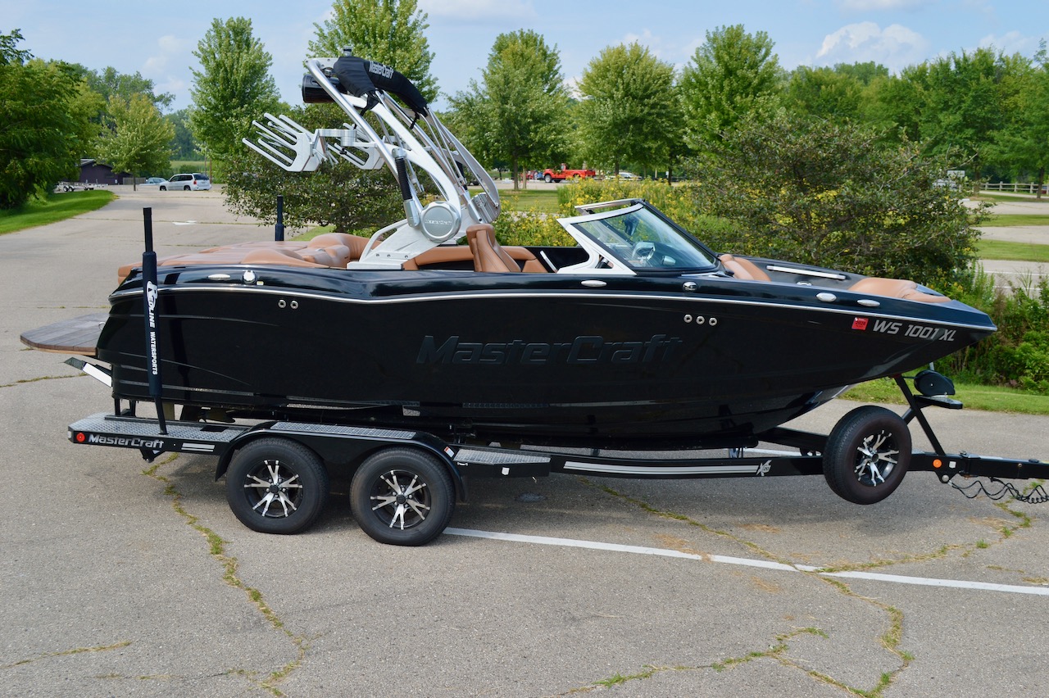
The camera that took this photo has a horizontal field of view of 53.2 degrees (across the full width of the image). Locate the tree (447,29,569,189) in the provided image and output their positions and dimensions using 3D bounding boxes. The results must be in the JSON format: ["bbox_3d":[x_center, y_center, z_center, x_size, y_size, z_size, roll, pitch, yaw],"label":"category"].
[{"bbox_3d":[-1.109,-18.411,81.014,9.371,12.054,9.371,1,10,-1],"label":"tree"}]

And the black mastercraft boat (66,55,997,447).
[{"bbox_3d":[0.162,-0.655,7.872,6.567,2.720,2.550,4,10,6],"label":"black mastercraft boat"}]

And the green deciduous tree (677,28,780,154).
[{"bbox_3d":[16.447,-19.352,84.015,8.667,12.750,8.667,3,10,10],"label":"green deciduous tree"}]

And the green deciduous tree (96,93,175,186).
[{"bbox_3d":[-33.452,-17.696,90.006,6.894,8.216,6.894,-3,11,-20],"label":"green deciduous tree"}]

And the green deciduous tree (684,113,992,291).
[{"bbox_3d":[6.378,-2.988,21.505,6.134,3.798,5.546,4,10,16],"label":"green deciduous tree"}]

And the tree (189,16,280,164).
[{"bbox_3d":[-21.982,-18.575,80.016,7.254,13.054,7.254,-2,10,-15],"label":"tree"}]

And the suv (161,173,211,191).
[{"bbox_3d":[-30.954,-15.149,96.000,4.900,1.800,1.900,6,11,26],"label":"suv"}]

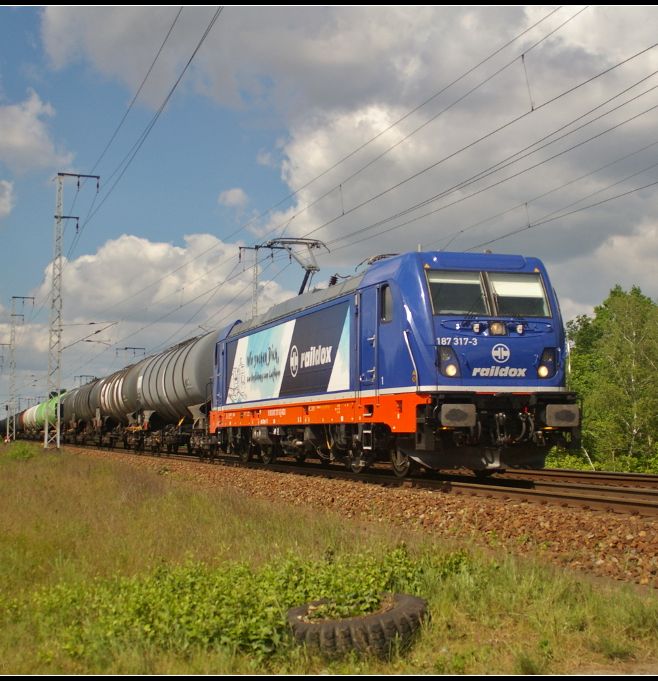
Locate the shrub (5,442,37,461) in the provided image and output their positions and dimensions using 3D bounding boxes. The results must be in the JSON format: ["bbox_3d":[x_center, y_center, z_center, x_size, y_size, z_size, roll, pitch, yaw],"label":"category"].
[{"bbox_3d":[-13.524,4.882,52.500,1.400,0.820,1.200,1,-5,-14],"label":"shrub"}]

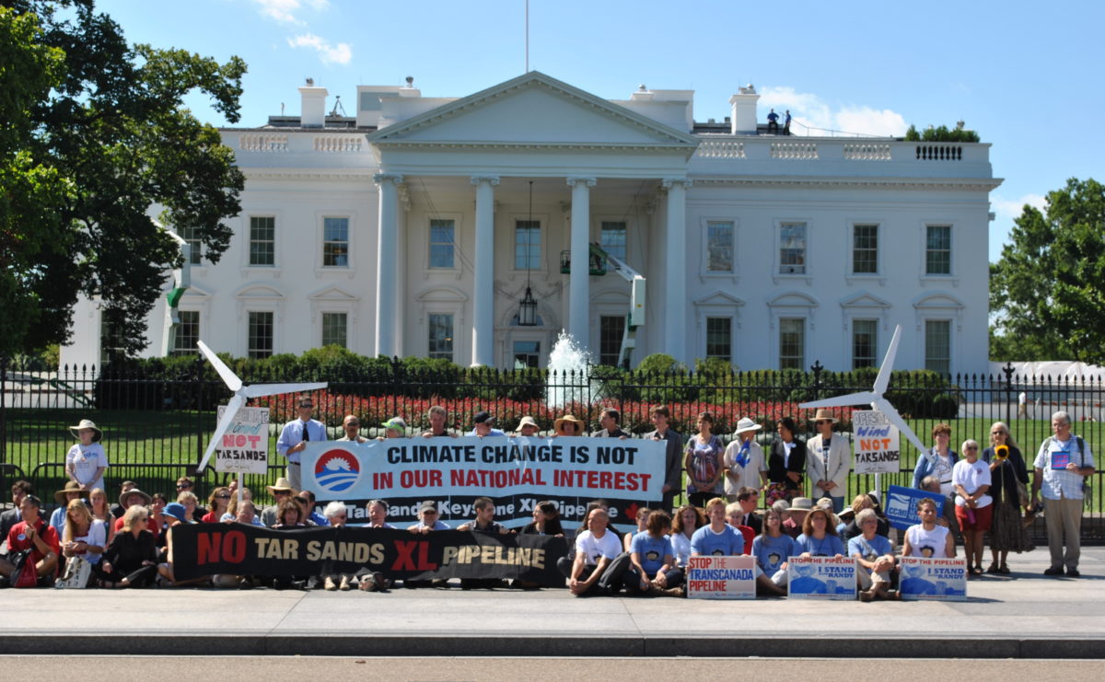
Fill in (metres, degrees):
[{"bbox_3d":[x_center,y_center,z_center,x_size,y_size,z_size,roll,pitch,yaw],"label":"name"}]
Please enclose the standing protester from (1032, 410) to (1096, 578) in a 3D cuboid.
[{"bbox_3d":[5.689,1.690,21.528,0.700,1.800,0.420,0,-2,14],"label":"standing protester"}]

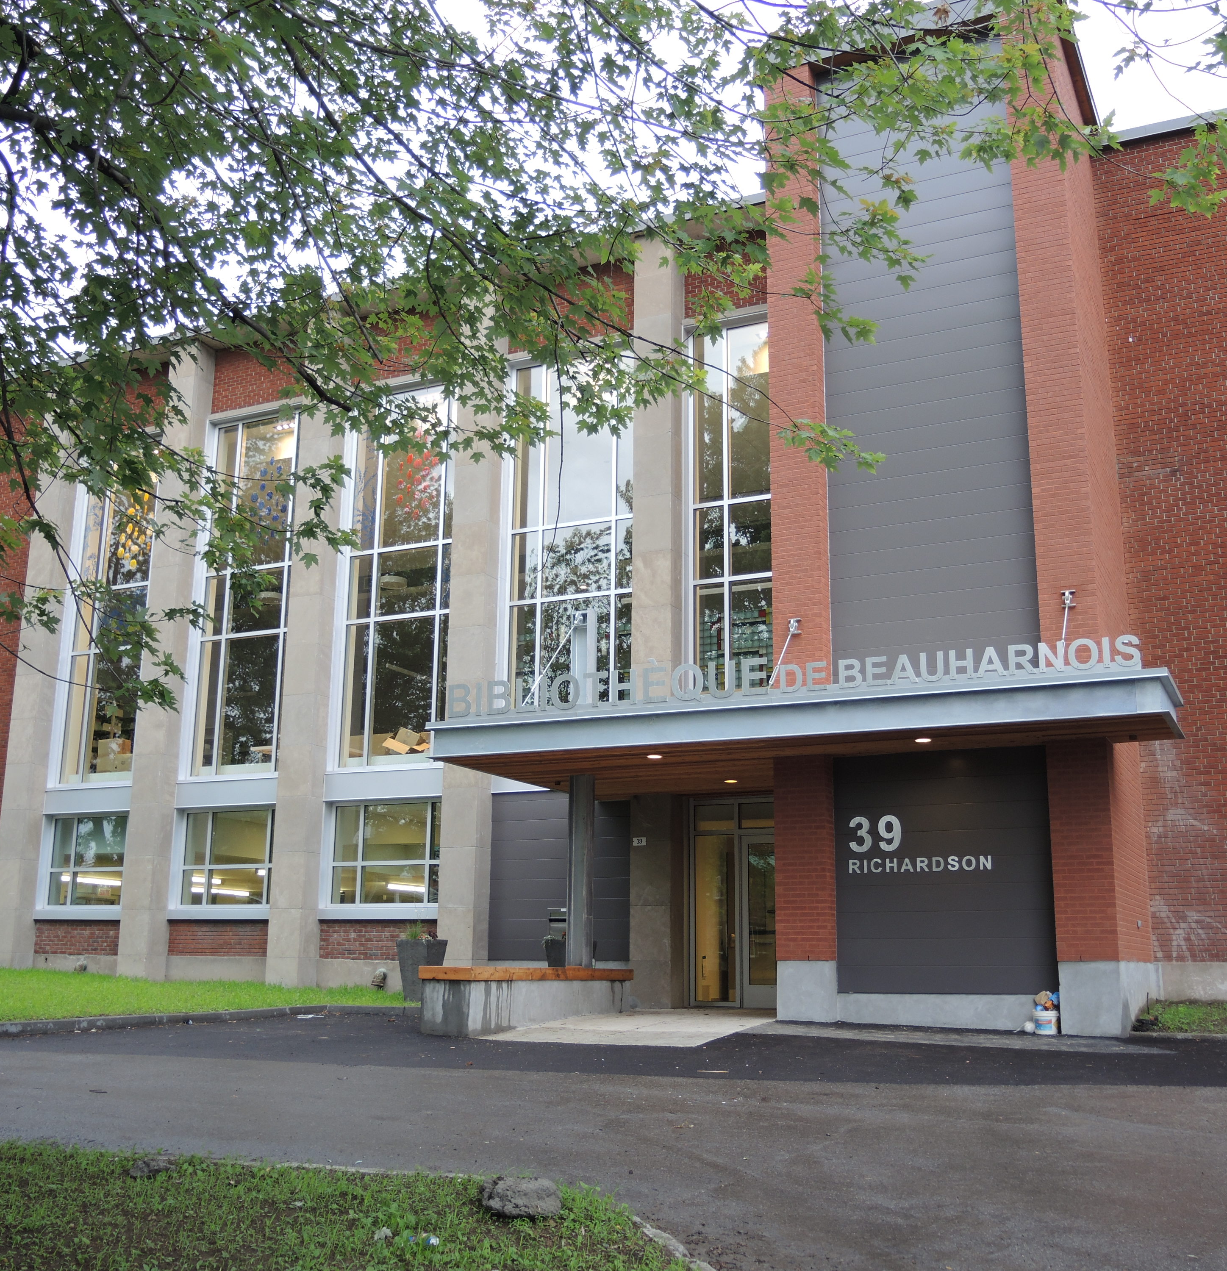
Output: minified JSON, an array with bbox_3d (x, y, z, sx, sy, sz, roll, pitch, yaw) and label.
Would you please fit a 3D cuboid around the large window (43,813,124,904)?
[{"bbox_3d":[-9.599,4.197,25.555,2.652,1.711,0.250,-6,-15,25],"label":"large window"}]

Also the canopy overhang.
[{"bbox_3d":[2.584,1.392,16.644,8.135,0.417,5.096,-6,-14,25],"label":"canopy overhang"}]

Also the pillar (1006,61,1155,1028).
[{"bbox_3d":[5.688,-1.275,16.689,0.589,11.646,3.874,-6,-14,25],"label":"pillar"}]

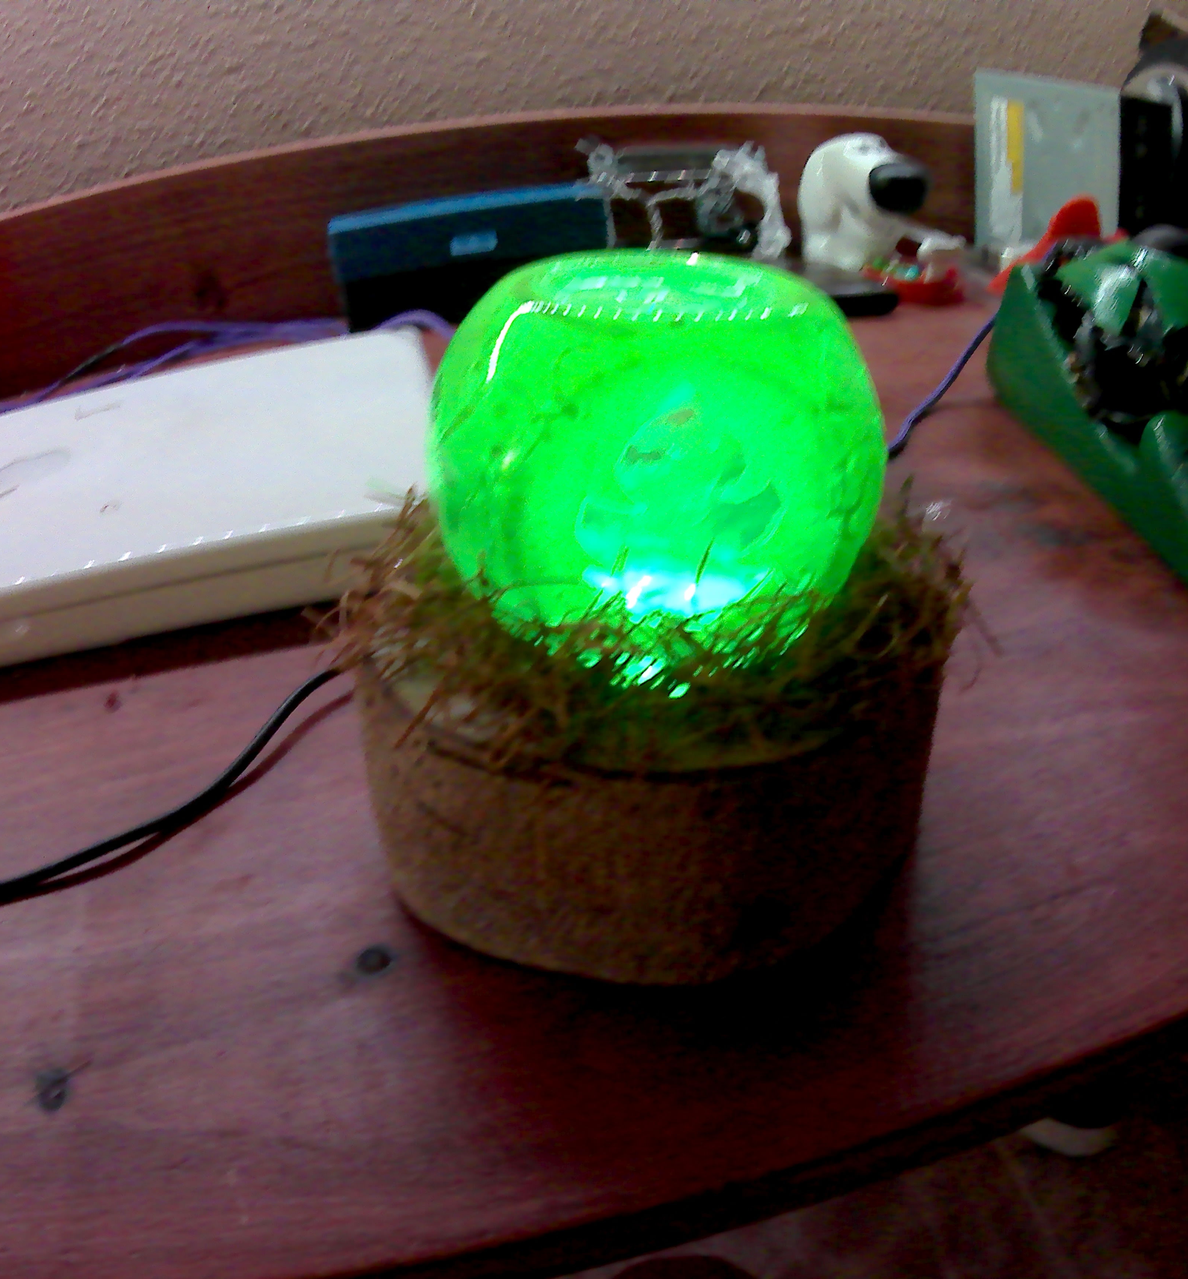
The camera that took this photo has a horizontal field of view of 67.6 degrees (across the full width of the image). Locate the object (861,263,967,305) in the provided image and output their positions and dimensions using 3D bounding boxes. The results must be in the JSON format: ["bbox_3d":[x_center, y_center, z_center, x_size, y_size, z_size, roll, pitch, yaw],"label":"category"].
[{"bbox_3d":[0.168,-0.187,0.467,0.052,0.014,0.044,-7,33,0],"label":"object"}]

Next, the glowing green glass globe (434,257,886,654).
[{"bbox_3d":[0.011,-0.034,0.157,0.079,0.065,0.079,-7,33,0],"label":"glowing green glass globe"}]

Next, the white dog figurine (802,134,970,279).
[{"bbox_3d":[0.164,-0.246,0.505,0.072,0.075,0.052,11,37,25],"label":"white dog figurine"}]

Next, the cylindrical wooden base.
[{"bbox_3d":[0.010,0.008,0.179,0.116,0.040,0.116,-5,33,3],"label":"cylindrical wooden base"}]

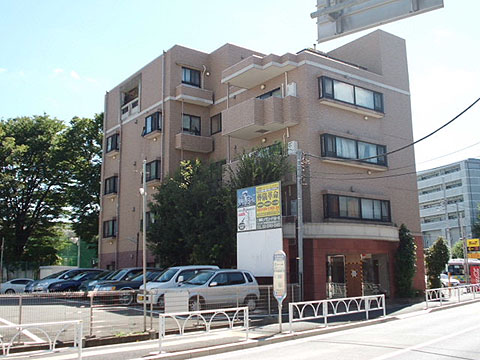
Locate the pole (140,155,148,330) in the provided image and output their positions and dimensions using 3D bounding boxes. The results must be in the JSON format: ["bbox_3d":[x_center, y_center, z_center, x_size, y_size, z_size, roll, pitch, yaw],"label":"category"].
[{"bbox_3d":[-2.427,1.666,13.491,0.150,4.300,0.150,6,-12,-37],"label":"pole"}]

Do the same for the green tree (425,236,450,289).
[{"bbox_3d":[10.669,4.676,28.395,1.350,3.400,1.300,7,-12,-36],"label":"green tree"}]

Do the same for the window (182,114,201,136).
[{"bbox_3d":[-2.804,-3.209,30.857,1.300,1.130,0.140,6,-12,-37],"label":"window"}]

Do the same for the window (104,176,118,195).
[{"bbox_3d":[-8.448,0.385,34.687,0.270,1.060,1.500,7,-12,-36],"label":"window"}]

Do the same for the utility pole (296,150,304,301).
[{"bbox_3d":[2.440,1.917,21.225,0.210,6.550,0.210,9,-14,-36],"label":"utility pole"}]

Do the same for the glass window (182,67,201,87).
[{"bbox_3d":[-2.856,-6.107,31.349,1.330,1.050,0.140,6,-12,-37],"label":"glass window"}]

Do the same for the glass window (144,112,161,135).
[{"bbox_3d":[-5.000,-3.218,30.576,0.270,1.120,1.480,7,-12,-36],"label":"glass window"}]

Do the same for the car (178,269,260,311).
[{"bbox_3d":[-0.942,4.047,19.361,3.500,1.550,1.520,5,-11,-31],"label":"car"}]

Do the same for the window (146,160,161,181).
[{"bbox_3d":[-4.965,-0.442,30.085,0.270,1.060,1.460,7,-12,-36],"label":"window"}]

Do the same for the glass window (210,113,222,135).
[{"bbox_3d":[-1.338,-3.191,30.594,0.100,1.080,1.100,7,-12,-36],"label":"glass window"}]

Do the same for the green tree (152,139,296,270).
[{"bbox_3d":[-1.285,2.367,25.095,5.200,7.200,7.000,7,-12,-36],"label":"green tree"}]

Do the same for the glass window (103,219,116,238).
[{"bbox_3d":[-8.532,3.254,34.764,0.300,1.100,1.650,6,-12,-37],"label":"glass window"}]

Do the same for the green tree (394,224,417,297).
[{"bbox_3d":[8.300,4.115,26.197,1.150,3.800,1.100,7,-12,-36],"label":"green tree"}]

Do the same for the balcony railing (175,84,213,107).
[{"bbox_3d":[-2.567,-4.786,30.213,2.080,0.780,0.600,7,-12,-36],"label":"balcony railing"}]

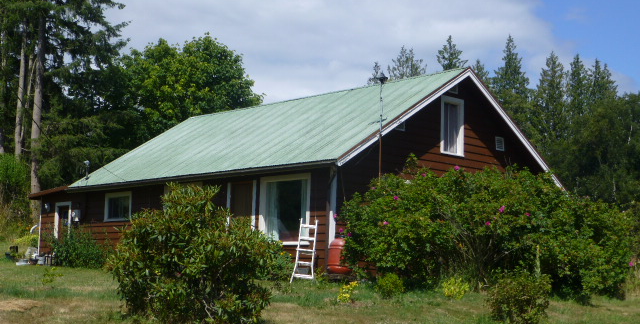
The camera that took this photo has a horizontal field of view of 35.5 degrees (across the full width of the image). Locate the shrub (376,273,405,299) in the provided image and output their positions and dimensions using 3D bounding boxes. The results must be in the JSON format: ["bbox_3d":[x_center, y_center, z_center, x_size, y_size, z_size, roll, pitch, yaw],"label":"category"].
[{"bbox_3d":[1.384,2.424,19.600,0.540,0.500,0.500,1,-7,4],"label":"shrub"}]

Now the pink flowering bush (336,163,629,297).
[{"bbox_3d":[3.625,1.531,22.000,6.000,2.850,3.200,1,-7,5],"label":"pink flowering bush"}]

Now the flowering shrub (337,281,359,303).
[{"bbox_3d":[0.510,2.400,18.500,0.390,0.380,0.360,2,-7,2],"label":"flowering shrub"}]

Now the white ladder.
[{"bbox_3d":[-0.368,2.113,23.700,0.530,1.530,0.420,-1,-8,22],"label":"white ladder"}]

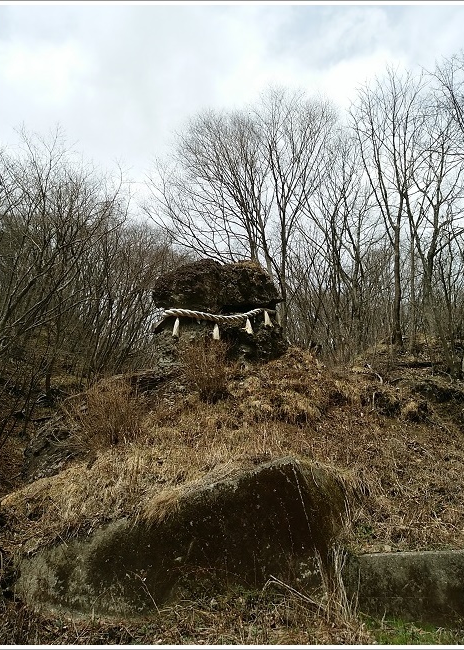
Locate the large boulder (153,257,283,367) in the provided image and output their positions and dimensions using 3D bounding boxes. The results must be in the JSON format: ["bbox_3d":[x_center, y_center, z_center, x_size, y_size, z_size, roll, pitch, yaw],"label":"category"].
[{"bbox_3d":[-0.220,-0.220,8.500,2.250,1.750,1.800,0,-6,0],"label":"large boulder"}]

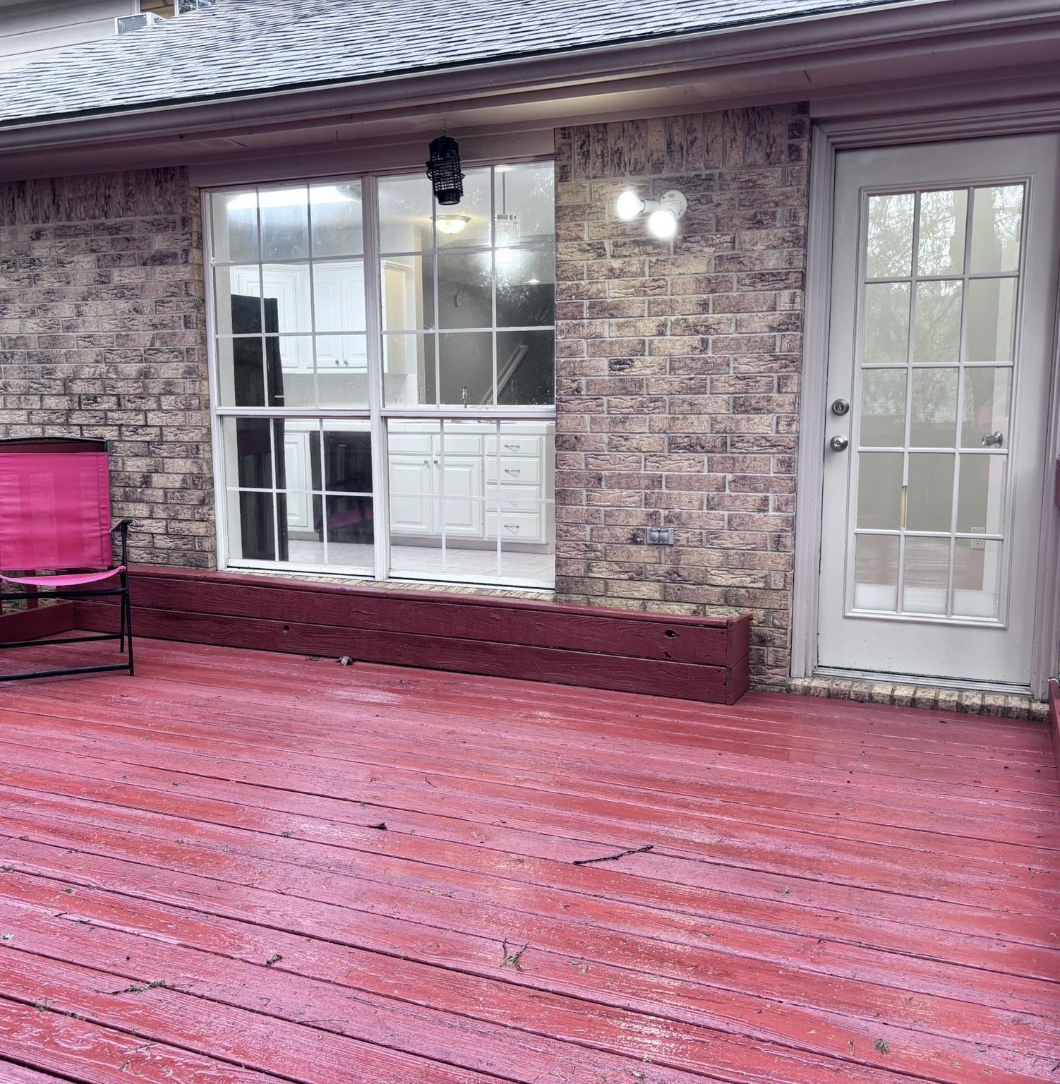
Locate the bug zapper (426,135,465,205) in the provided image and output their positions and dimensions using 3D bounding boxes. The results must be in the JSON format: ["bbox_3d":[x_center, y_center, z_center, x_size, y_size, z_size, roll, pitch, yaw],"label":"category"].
[{"bbox_3d":[-0.340,-1.512,4.421,0.156,0.274,0.146,-4,6,0],"label":"bug zapper"}]

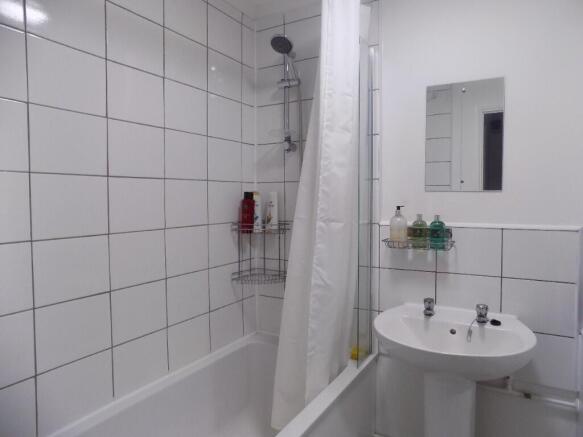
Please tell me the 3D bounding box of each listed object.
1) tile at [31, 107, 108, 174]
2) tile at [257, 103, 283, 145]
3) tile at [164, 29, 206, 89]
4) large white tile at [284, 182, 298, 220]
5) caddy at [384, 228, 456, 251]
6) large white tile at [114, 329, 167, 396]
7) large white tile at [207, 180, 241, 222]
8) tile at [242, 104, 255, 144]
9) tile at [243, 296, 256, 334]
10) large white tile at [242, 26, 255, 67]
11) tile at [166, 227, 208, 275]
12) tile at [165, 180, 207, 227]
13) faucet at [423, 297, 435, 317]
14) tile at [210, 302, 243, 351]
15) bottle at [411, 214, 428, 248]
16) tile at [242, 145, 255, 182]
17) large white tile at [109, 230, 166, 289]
[{"bbox_3d":[-0.696,-0.239,1.223,0.010,0.198,0.248,2,3,30],"label":"tile"},{"bbox_3d":[-0.108,-0.493,2.031,0.172,0.198,0.010,2,3,30],"label":"tile"},{"bbox_3d":[-0.449,-0.670,1.659,0.010,0.200,0.250,1,3,30],"label":"tile"},{"bbox_3d":[0.075,-0.079,1.944,0.244,0.197,0.010,1,3,30],"label":"large white tile"},{"bbox_3d":[0.531,0.085,1.622,0.272,0.069,0.105,2,3,30],"label":"caddy"},{"bbox_3d":[-0.574,0.542,1.477,0.010,0.188,0.248,2,3,30],"label":"large white tile"},{"bbox_3d":[-0.321,-0.076,1.890,0.010,0.200,0.250,1,3,30],"label":"large white tile"},{"bbox_3d":[-0.225,-0.482,2.022,0.010,0.197,0.113,1,3,30],"label":"tile"},{"bbox_3d":[-0.220,0.513,2.072,0.010,0.191,0.115,1,3,30],"label":"tile"},{"bbox_3d":[-0.229,-0.882,2.002,0.010,0.198,0.123,2,3,30],"label":"large white tile"},{"bbox_3d":[-0.445,0.137,1.677,0.010,0.198,0.248,2,3,30],"label":"tile"},{"bbox_3d":[-0.450,-0.064,1.669,0.010,0.200,0.250,1,3,30],"label":"tile"},{"bbox_3d":[0.558,0.359,1.578,0.045,0.073,0.085,2,3,30],"label":"faucet"},{"bbox_3d":[-0.319,0.527,1.921,0.010,0.195,0.250,1,3,30],"label":"tile"},{"bbox_3d":[0.539,0.053,1.619,0.064,0.142,0.060,2,3,30],"label":"bottle"},{"bbox_3d":[-0.227,-0.283,2.034,0.010,0.198,0.123,2,3,30],"label":"tile"},{"bbox_3d":[-0.578,0.151,1.470,0.010,0.200,0.250,1,3,30],"label":"large white tile"}]

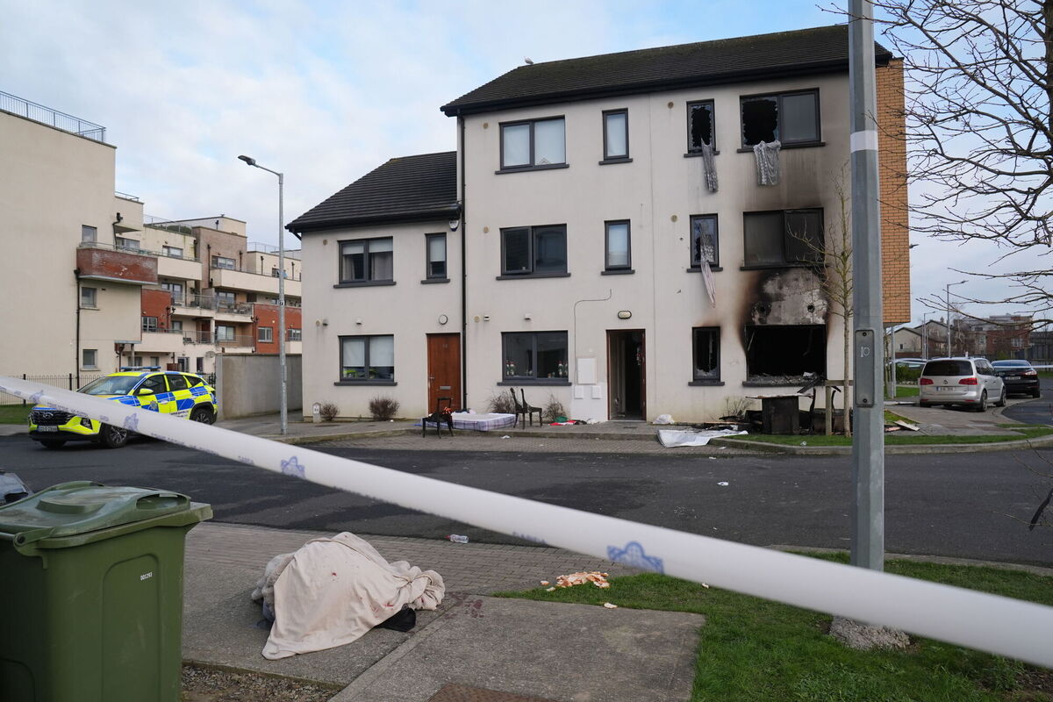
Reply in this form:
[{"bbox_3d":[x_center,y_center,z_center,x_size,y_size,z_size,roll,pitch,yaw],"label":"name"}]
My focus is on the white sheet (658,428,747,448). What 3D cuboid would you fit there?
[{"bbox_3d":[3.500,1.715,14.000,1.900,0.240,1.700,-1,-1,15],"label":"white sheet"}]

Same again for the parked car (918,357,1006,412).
[{"bbox_3d":[14.620,1.075,23.392,4.400,1.660,1.800,1,-2,-45],"label":"parked car"}]

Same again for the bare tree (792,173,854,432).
[{"bbox_3d":[6.358,-0.938,14.704,1.600,5.400,1.500,-1,-2,16],"label":"bare tree"}]

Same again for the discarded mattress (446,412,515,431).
[{"bbox_3d":[-1.401,1.755,17.073,1.900,0.220,1.320,-2,-2,33],"label":"discarded mattress"}]

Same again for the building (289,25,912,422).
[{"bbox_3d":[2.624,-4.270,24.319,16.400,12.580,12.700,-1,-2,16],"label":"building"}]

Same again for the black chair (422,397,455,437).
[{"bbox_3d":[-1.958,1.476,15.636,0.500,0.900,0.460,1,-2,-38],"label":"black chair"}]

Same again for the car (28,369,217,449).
[{"bbox_3d":[-9.640,1.316,17.170,1.880,1.750,4.500,-1,-2,14],"label":"car"}]

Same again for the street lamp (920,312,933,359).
[{"bbox_3d":[35.872,-0.313,62.208,1.000,6.200,0.250,-2,-2,30],"label":"street lamp"}]

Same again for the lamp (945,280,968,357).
[{"bbox_3d":[24.727,-0.905,40.208,1.000,6.200,0.250,-2,-2,30],"label":"lamp"}]

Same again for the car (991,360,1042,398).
[{"bbox_3d":[20.579,1.206,29.862,1.870,1.500,4.750,-2,-2,33],"label":"car"}]

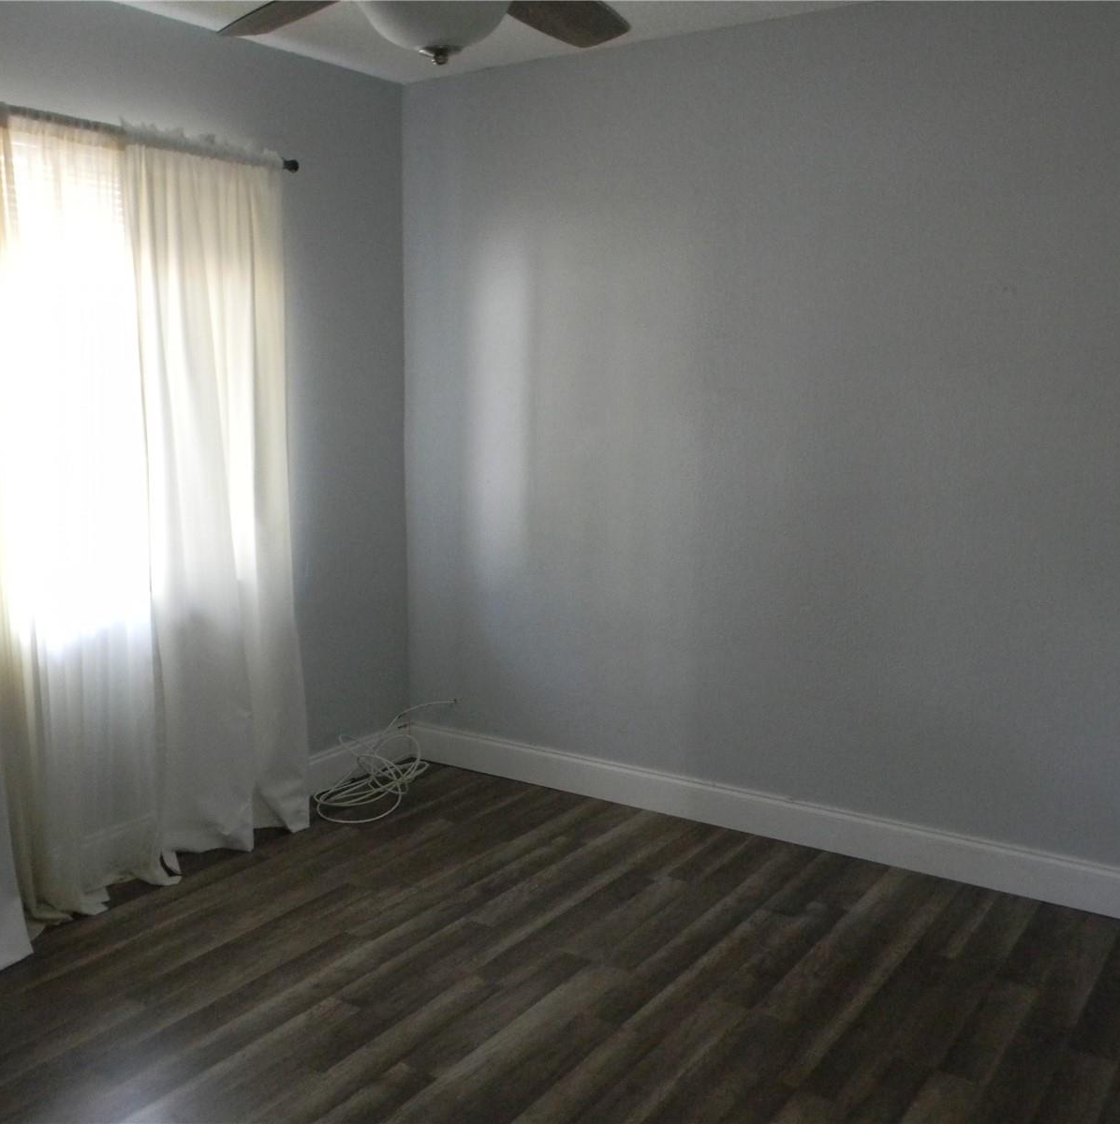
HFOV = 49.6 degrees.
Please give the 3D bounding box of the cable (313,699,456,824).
[{"bbox_3d":[-0.600,0.670,4.212,0.310,0.245,0.610,6,11,33],"label":"cable"}]

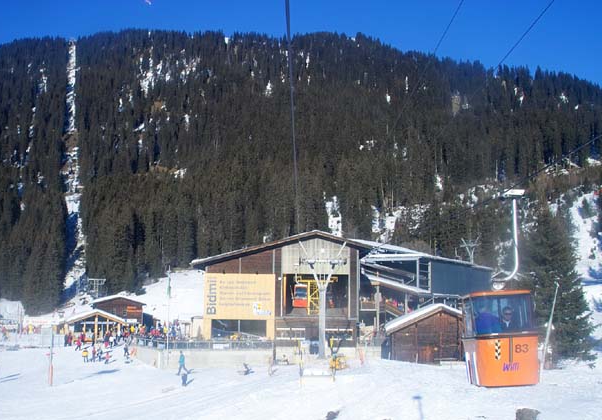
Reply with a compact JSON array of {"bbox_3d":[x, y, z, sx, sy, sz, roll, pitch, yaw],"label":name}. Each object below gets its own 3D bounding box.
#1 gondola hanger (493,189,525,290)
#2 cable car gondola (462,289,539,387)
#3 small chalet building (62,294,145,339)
[{"bbox_3d":[3.870,0.550,14.050,0.540,1.880,0.360,-3,-5,0],"label":"gondola hanger"},{"bbox_3d":[3.650,2.320,14.000,1.130,1.740,1.300,-3,-5,0],"label":"cable car gondola"},{"bbox_3d":[-27.100,15.000,104.000,10.000,6.100,9.000,1,-5,-6],"label":"small chalet building"}]

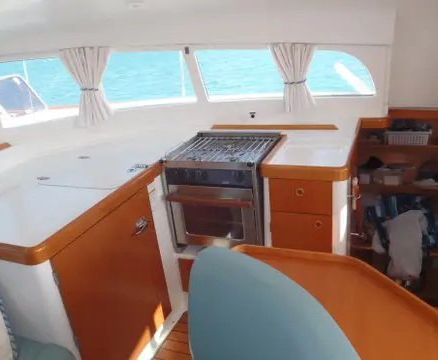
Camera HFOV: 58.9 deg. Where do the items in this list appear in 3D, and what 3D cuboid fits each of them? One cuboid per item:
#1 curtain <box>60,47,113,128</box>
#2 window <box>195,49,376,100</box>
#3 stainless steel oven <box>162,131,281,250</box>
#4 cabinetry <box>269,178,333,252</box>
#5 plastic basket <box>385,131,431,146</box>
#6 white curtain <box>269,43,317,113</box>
[{"bbox_3d":[-0.803,-0.573,2.408,0.276,0.463,0.099,-10,22,-8],"label":"curtain"},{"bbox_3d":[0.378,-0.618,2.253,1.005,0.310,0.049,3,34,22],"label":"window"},{"bbox_3d":[0.052,0.077,2.164,0.492,0.545,0.501,3,24,22],"label":"stainless steel oven"},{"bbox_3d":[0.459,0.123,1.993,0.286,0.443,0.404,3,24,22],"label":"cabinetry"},{"bbox_3d":[1.208,-0.289,2.483,0.261,0.099,0.187,3,24,22],"label":"plastic basket"},{"bbox_3d":[0.438,-0.573,2.202,0.256,0.394,0.084,3,34,22],"label":"white curtain"}]

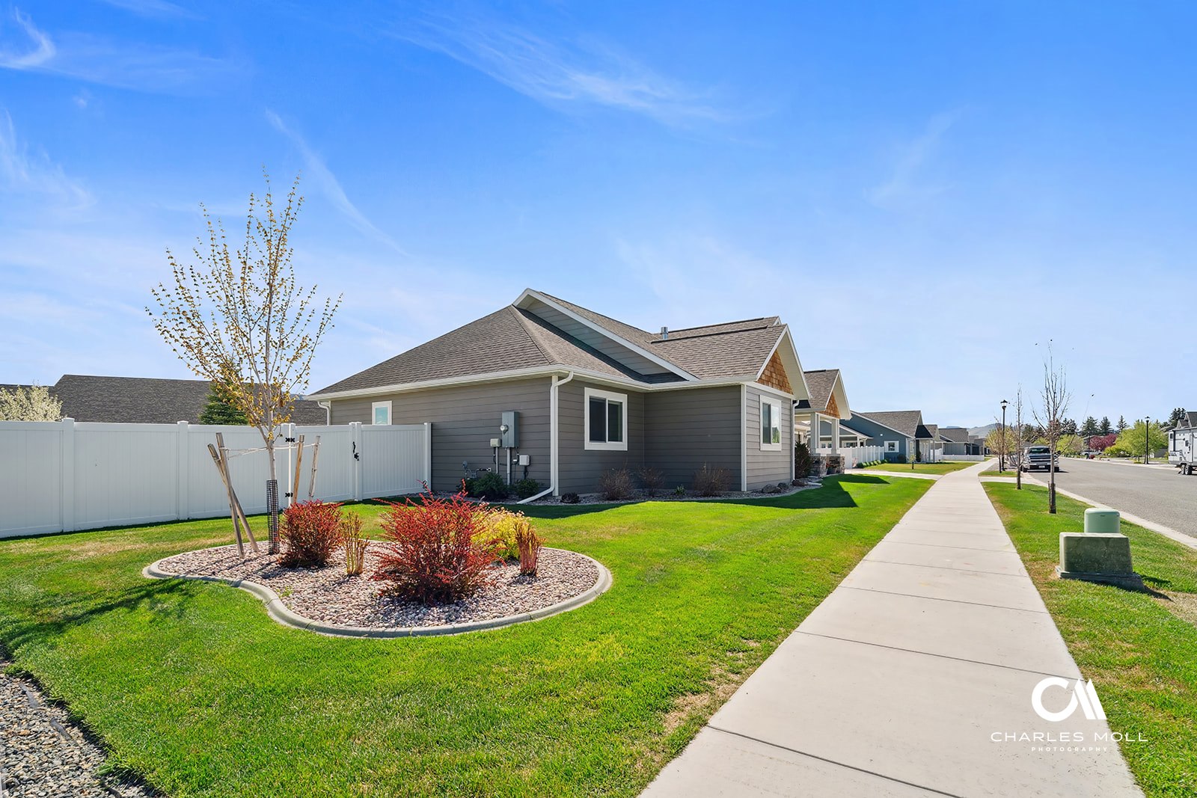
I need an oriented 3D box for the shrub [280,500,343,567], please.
[{"bbox_3d":[-3.287,1.527,6.100,0.670,0.730,0.660,2,-4,-28],"label":"shrub"}]

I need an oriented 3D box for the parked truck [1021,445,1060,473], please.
[{"bbox_3d":[34.870,4.781,42.200,2.050,1.930,5.850,-3,-4,36],"label":"parked truck"}]

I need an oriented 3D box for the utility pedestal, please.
[{"bbox_3d":[5.060,1.513,5.400,0.580,0.690,0.420,-2,-4,30],"label":"utility pedestal"}]

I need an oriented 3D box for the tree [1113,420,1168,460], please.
[{"bbox_3d":[63.166,4.901,62.000,4.900,4.700,4.800,-3,-5,35],"label":"tree"}]

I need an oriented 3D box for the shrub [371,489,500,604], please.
[{"bbox_3d":[-1.411,1.273,4.600,1.060,0.940,1.020,1,-4,-17],"label":"shrub"}]

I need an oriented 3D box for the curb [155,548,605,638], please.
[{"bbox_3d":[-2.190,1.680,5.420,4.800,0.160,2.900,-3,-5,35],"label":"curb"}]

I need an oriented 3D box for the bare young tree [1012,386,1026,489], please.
[{"bbox_3d":[14.778,1.347,18.700,0.550,3.550,0.550,-3,-4,38],"label":"bare young tree"}]

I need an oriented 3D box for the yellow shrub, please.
[{"bbox_3d":[-1.115,1.592,6.250,0.740,0.620,0.700,1,-4,-10],"label":"yellow shrub"}]

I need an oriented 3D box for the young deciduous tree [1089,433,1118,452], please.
[{"bbox_3d":[95.200,8.431,100.000,4.600,4.200,4.500,-3,-5,35],"label":"young deciduous tree"}]

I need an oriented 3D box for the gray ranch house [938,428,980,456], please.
[{"bbox_3d":[63.216,7.843,95.000,13.000,5.500,14.000,-3,-4,36],"label":"gray ranch house"}]

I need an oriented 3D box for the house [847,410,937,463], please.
[{"bbox_3d":[32.508,4.592,63.000,13.000,5.800,14.000,-3,-5,35],"label":"house"}]

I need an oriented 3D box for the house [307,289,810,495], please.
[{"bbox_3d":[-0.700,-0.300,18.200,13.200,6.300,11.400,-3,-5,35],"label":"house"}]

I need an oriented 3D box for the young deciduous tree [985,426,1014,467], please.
[{"bbox_3d":[25.266,3.178,33.500,1.600,2.900,1.600,-3,-5,35],"label":"young deciduous tree"}]

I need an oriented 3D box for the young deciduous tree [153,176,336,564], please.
[{"bbox_3d":[-4.380,-0.441,6.600,2.050,4.700,2.050,2,-4,-34],"label":"young deciduous tree"}]

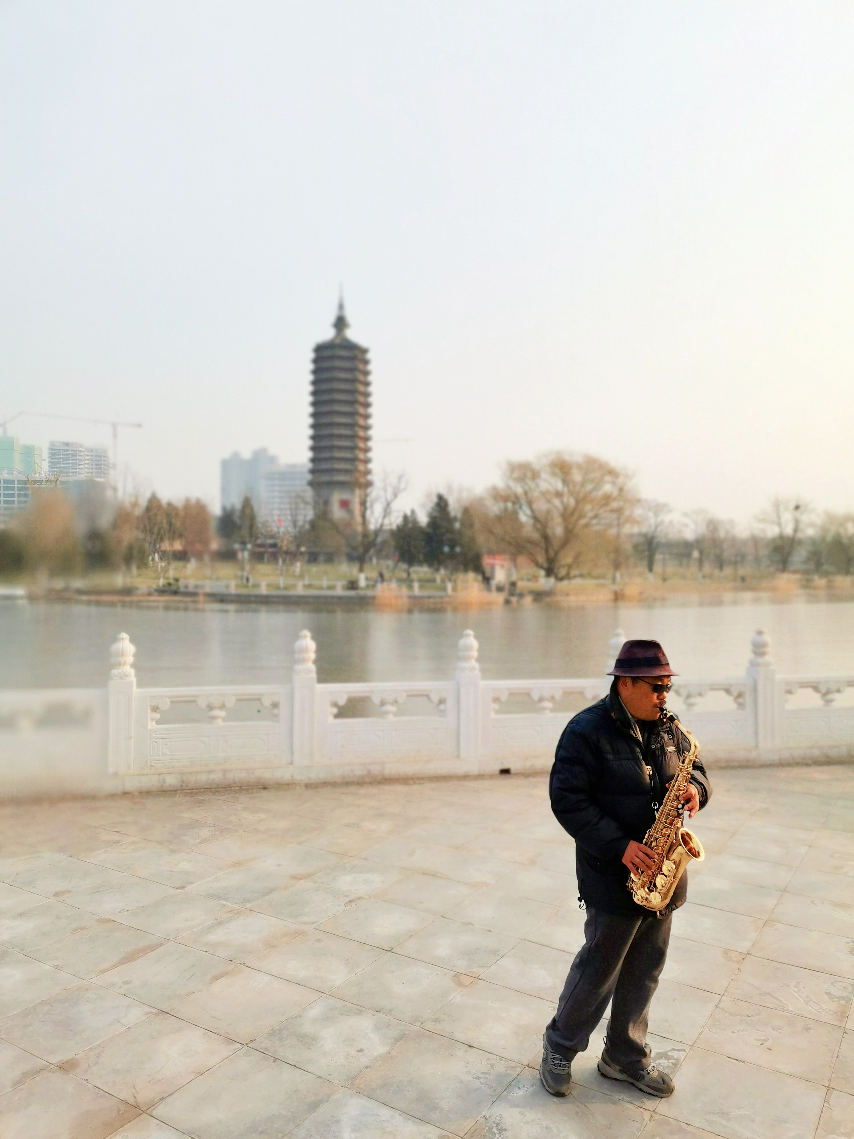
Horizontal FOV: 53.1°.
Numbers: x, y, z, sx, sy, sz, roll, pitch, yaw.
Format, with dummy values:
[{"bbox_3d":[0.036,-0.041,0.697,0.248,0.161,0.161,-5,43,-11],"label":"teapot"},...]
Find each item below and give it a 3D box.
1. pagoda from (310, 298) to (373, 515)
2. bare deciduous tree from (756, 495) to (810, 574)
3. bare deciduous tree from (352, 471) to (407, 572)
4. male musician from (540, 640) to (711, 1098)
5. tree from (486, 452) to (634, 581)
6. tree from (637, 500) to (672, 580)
[{"bbox_3d":[-18.052,-31.382,178.000,12.800,55.544,12.800,0,0,-14],"label":"pagoda"},{"bbox_3d":[54.155,-5.071,130.000,8.400,11.899,8.000,0,0,0],"label":"bare deciduous tree"},{"bbox_3d":[-4.965,-4.160,86.000,5.800,11.450,5.500,0,0,0],"label":"bare deciduous tree"},{"bbox_3d":[0.749,1.112,3.220,0.600,1.691,0.520,0,0,-38],"label":"male musician"},{"bbox_3d":[12.399,-4.618,80.000,13.700,12.815,12.500,0,0,0],"label":"tree"},{"bbox_3d":[31.891,-4.119,120.000,5.300,11.358,5.300,0,0,0],"label":"tree"}]

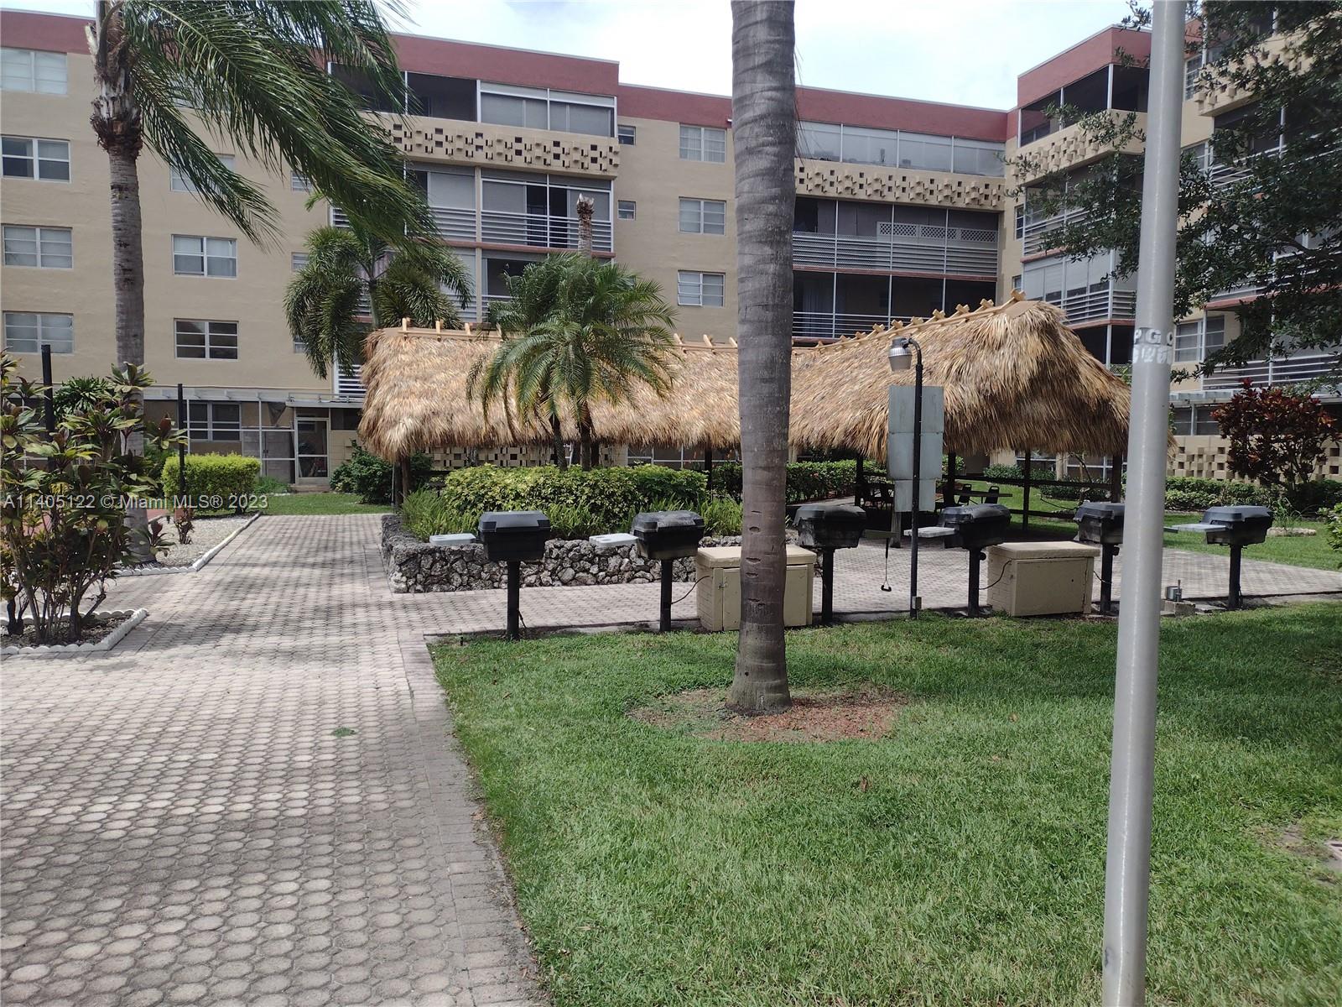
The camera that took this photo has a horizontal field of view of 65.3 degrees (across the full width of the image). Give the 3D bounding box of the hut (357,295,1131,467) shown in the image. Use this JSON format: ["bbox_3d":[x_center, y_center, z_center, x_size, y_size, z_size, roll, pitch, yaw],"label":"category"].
[{"bbox_3d":[0.448,-1.864,23.771,14.017,4.500,14.675,0,3,-17],"label":"hut"}]

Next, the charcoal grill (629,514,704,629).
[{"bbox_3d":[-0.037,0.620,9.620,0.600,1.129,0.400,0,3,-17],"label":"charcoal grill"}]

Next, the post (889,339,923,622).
[{"bbox_3d":[2.404,-0.263,10.599,0.330,2.860,0.220,2,3,11],"label":"post"}]

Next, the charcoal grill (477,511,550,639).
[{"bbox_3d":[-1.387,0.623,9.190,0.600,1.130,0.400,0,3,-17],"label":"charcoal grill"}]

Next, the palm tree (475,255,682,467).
[{"bbox_3d":[-1.421,-1.585,15.342,2.900,3.900,2.900,0,3,-17],"label":"palm tree"}]

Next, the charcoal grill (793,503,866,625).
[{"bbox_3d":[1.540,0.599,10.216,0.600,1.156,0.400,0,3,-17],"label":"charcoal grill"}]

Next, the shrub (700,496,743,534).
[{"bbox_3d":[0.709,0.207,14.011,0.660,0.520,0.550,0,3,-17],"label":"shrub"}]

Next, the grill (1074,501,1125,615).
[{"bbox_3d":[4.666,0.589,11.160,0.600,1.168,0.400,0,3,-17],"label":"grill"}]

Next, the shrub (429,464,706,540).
[{"bbox_3d":[-1.380,-0.015,13.985,3.350,0.950,1.700,0,3,-17],"label":"shrub"}]

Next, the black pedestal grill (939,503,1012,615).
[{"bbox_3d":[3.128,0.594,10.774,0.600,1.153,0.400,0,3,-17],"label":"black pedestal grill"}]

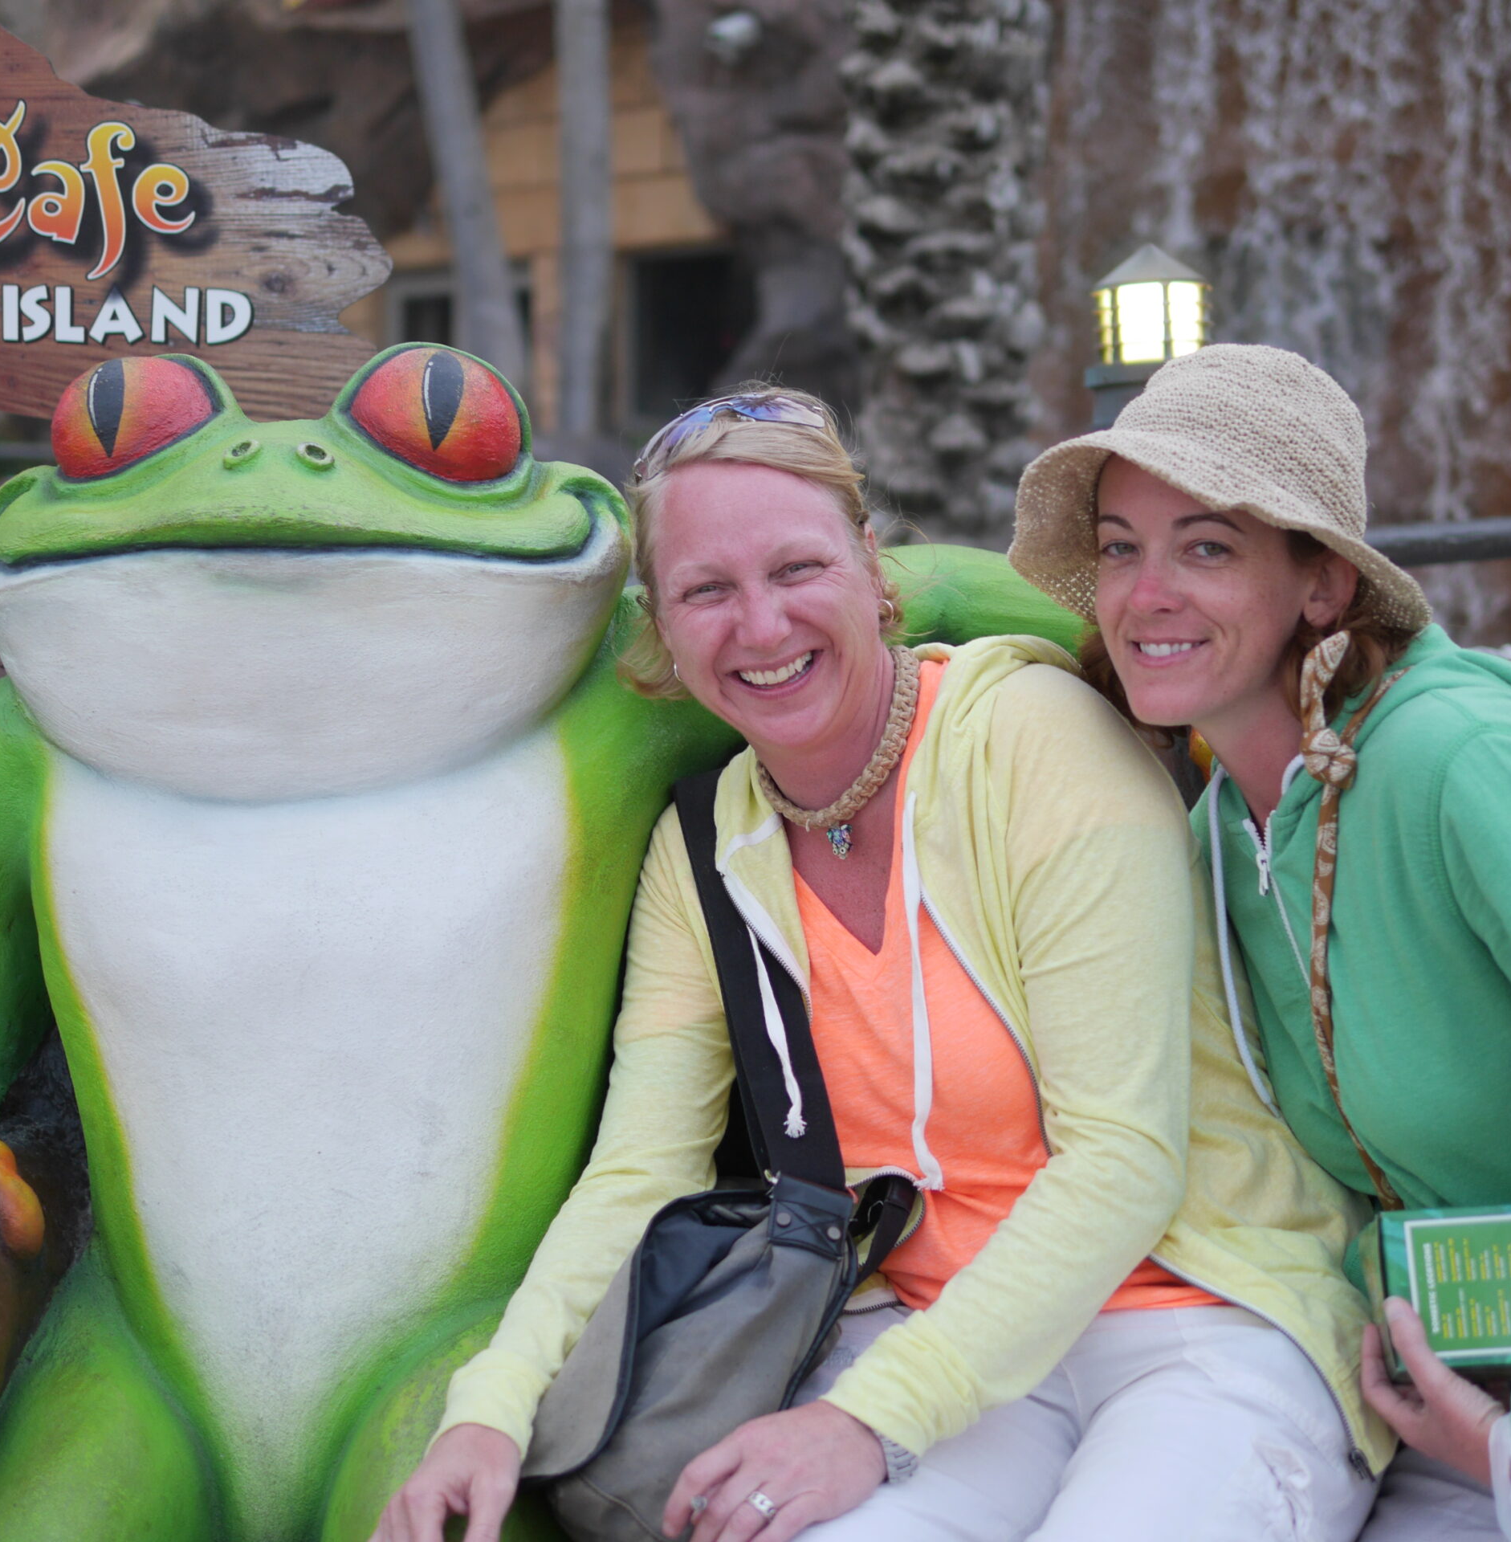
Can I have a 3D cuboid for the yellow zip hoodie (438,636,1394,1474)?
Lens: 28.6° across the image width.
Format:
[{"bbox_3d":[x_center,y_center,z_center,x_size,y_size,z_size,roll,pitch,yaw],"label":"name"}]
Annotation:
[{"bbox_3d":[0.153,0.187,1.973,0.520,0.550,0.580,0,4,22],"label":"yellow zip hoodie"}]

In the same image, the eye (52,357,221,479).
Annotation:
[{"bbox_3d":[-0.423,-0.241,2.030,0.108,0.083,0.083,-1,4,3],"label":"eye"}]

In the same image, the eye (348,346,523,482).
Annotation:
[{"bbox_3d":[-0.217,-0.242,2.020,0.118,0.092,0.085,-2,4,-7],"label":"eye"}]

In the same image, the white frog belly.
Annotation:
[{"bbox_3d":[-0.312,0.242,2.060,0.355,0.530,0.180,-1,4,-3],"label":"white frog belly"}]

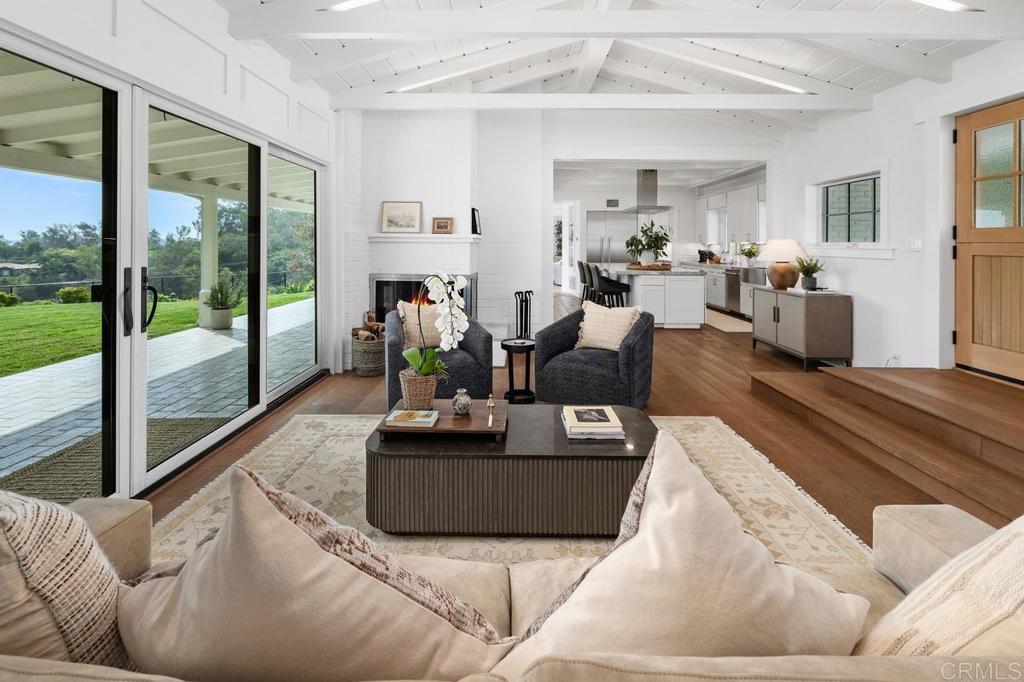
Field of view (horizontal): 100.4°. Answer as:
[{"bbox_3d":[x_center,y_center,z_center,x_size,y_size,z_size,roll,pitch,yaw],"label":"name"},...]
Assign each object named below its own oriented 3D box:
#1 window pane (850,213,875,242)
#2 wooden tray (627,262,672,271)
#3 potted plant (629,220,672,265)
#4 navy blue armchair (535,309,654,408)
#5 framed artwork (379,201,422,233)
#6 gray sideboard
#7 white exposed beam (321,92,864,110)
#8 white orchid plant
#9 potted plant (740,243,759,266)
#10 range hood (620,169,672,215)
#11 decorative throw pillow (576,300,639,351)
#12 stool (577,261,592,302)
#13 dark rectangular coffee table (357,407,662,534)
[{"bbox_3d":[3.810,-1.235,4.660,0.030,0.325,0.325,0,10,0],"label":"window pane"},{"bbox_3d":[2.386,-1.284,7.400,0.730,0.100,0.640,0,11,0],"label":"wooden tray"},{"bbox_3d":[2.517,-1.790,7.750,0.740,0.780,0.640,0,8,0],"label":"potted plant"},{"bbox_3d":[0.792,0.099,4.000,0.840,0.740,0.840,4,8,28],"label":"navy blue armchair"},{"bbox_3d":[-1.244,-1.390,4.800,0.450,0.360,0.035,0,3,0],"label":"framed artwork"},{"bbox_3d":[3.393,-0.175,5.050,0.480,0.800,1.000,0,8,0],"label":"gray sideboard"},{"bbox_3d":[0.929,-2.465,4.380,5.500,0.165,0.130,0,8,0],"label":"white exposed beam"},{"bbox_3d":[-0.448,-0.091,2.500,0.385,0.610,0.260,0,8,0],"label":"white orchid plant"},{"bbox_3d":[4.278,-1.552,7.650,0.350,0.430,0.330,0,8,0],"label":"potted plant"},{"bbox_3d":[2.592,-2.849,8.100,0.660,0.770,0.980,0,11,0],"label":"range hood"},{"bbox_3d":[0.900,-0.138,4.060,0.530,0.480,0.180,5,-8,25],"label":"decorative throw pillow"},{"bbox_3d":[1.646,-1.177,9.100,0.560,1.020,0.500,0,8,0],"label":"stool"},{"bbox_3d":[0.023,0.650,2.290,1.470,0.385,0.650,0,11,0],"label":"dark rectangular coffee table"}]

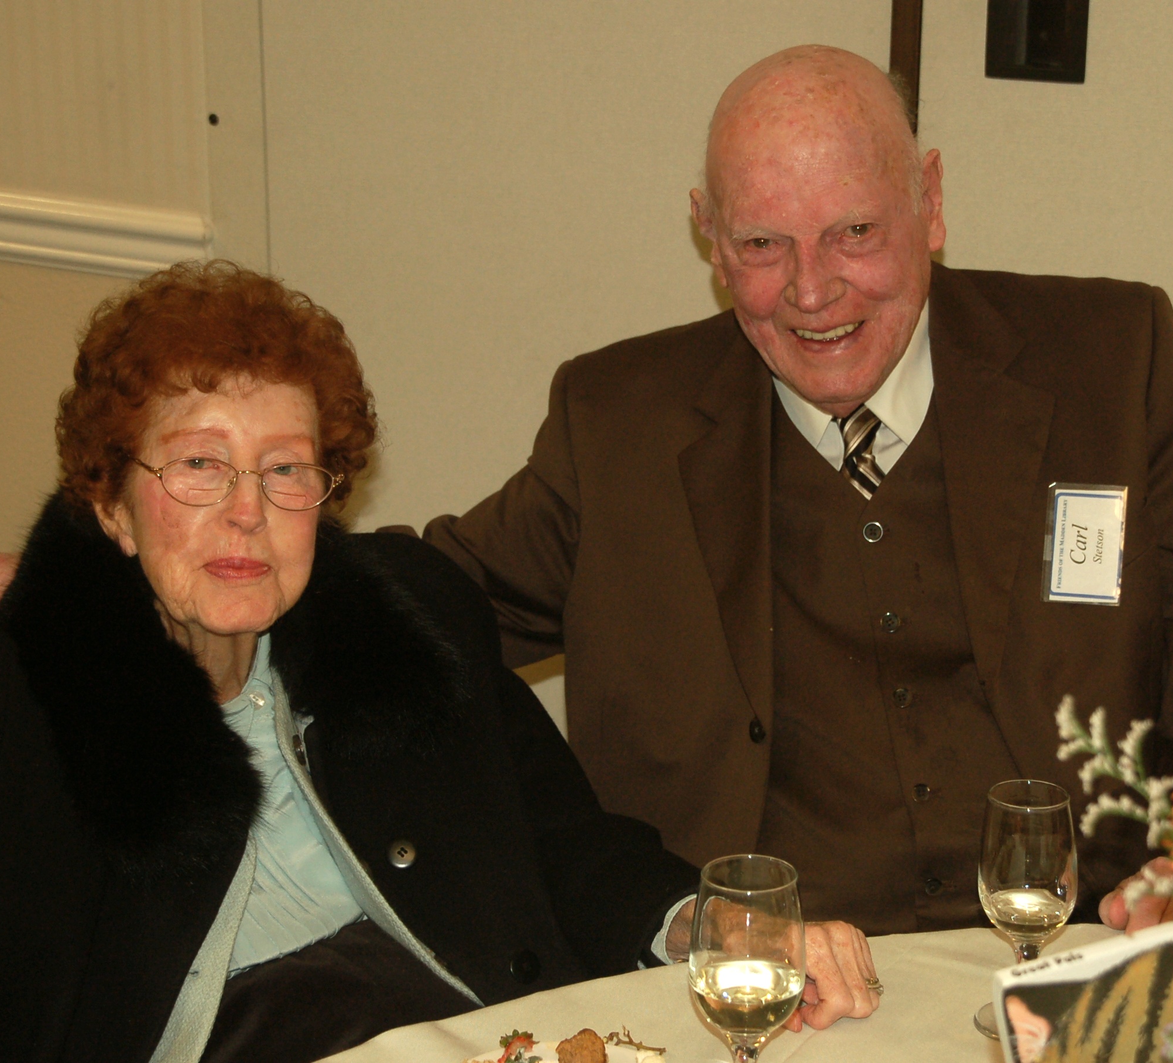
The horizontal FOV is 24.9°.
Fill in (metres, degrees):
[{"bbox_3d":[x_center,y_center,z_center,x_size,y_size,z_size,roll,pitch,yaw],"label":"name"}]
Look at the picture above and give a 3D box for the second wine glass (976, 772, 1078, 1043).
[{"bbox_3d":[0.305,0.264,1.850,0.069,0.174,0.069,0,18,0],"label":"second wine glass"}]

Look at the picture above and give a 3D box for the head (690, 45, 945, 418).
[{"bbox_3d":[0.170,-0.239,1.951,0.188,0.240,0.225,-6,26,13],"label":"head"}]

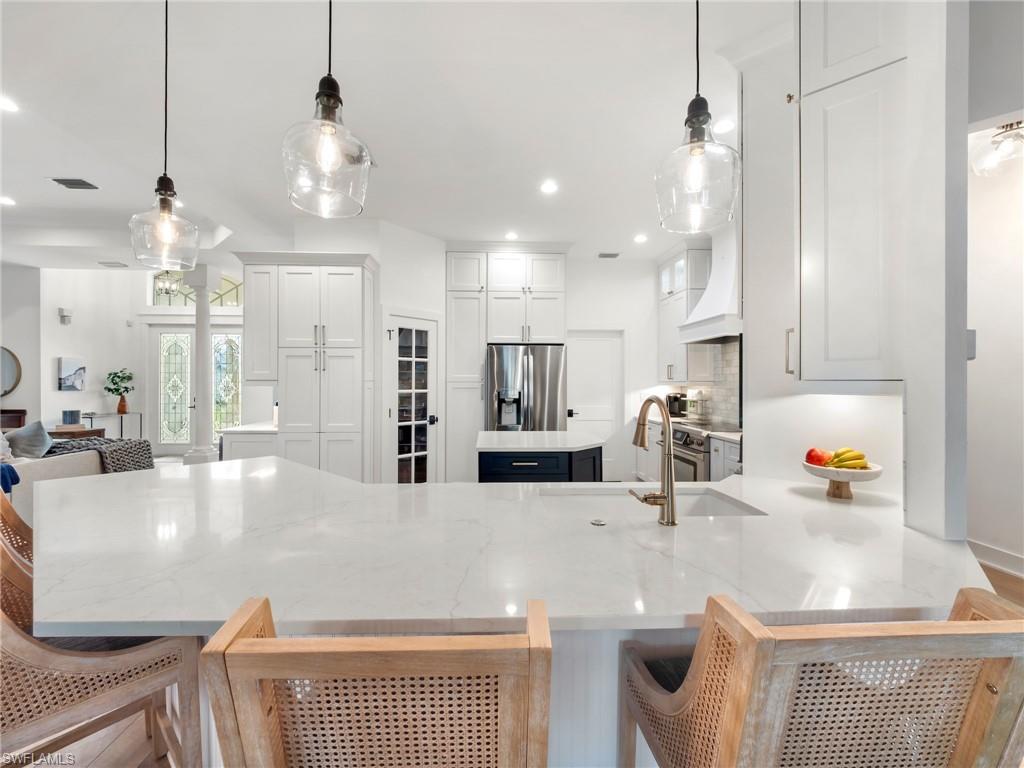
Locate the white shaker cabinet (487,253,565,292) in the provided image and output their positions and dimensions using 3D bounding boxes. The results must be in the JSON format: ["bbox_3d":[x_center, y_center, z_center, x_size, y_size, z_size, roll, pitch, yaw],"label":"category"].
[{"bbox_3d":[0.151,-1.298,5.100,0.915,0.460,0.600,0,0,-2],"label":"white shaker cabinet"}]

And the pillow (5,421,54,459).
[{"bbox_3d":[-4.140,0.490,3.580,0.400,0.400,0.160,2,-7,-18],"label":"pillow"}]

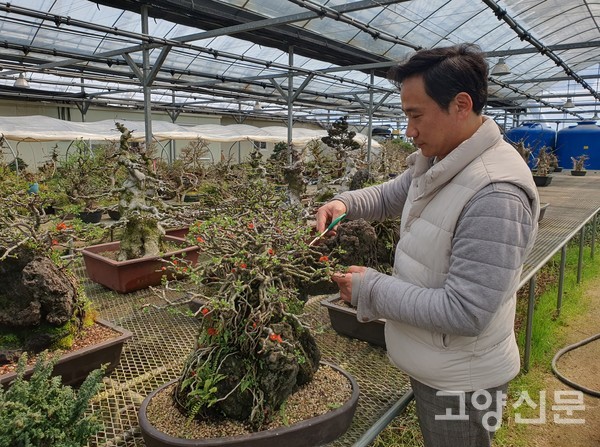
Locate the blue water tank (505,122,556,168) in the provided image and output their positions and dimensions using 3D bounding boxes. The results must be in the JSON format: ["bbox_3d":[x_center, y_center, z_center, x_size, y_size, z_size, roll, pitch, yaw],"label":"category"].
[{"bbox_3d":[10.531,-3.205,20.521,2.000,2.600,2.000,6,11,30],"label":"blue water tank"}]

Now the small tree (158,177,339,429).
[{"bbox_3d":[-0.149,0.205,1.310,0.510,0.650,0.440,0,10,-6],"label":"small tree"}]

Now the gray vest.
[{"bbox_3d":[0.390,0.050,1.150,0.320,0.620,0.460,2,10,5],"label":"gray vest"}]

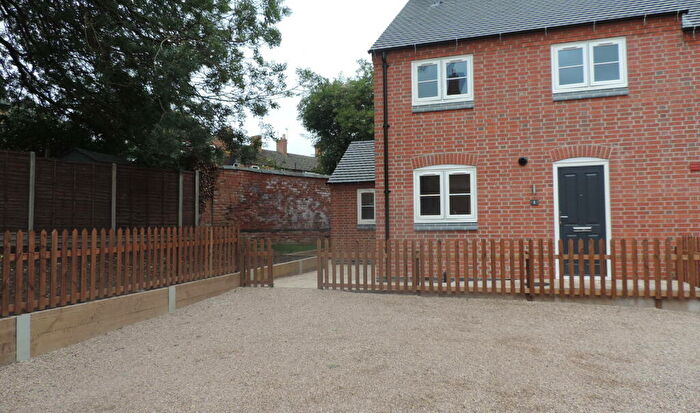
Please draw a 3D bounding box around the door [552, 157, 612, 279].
[{"bbox_3d":[4.140,0.201,8.650,0.910,2.150,0.100,-1,-3,19],"label":"door"}]

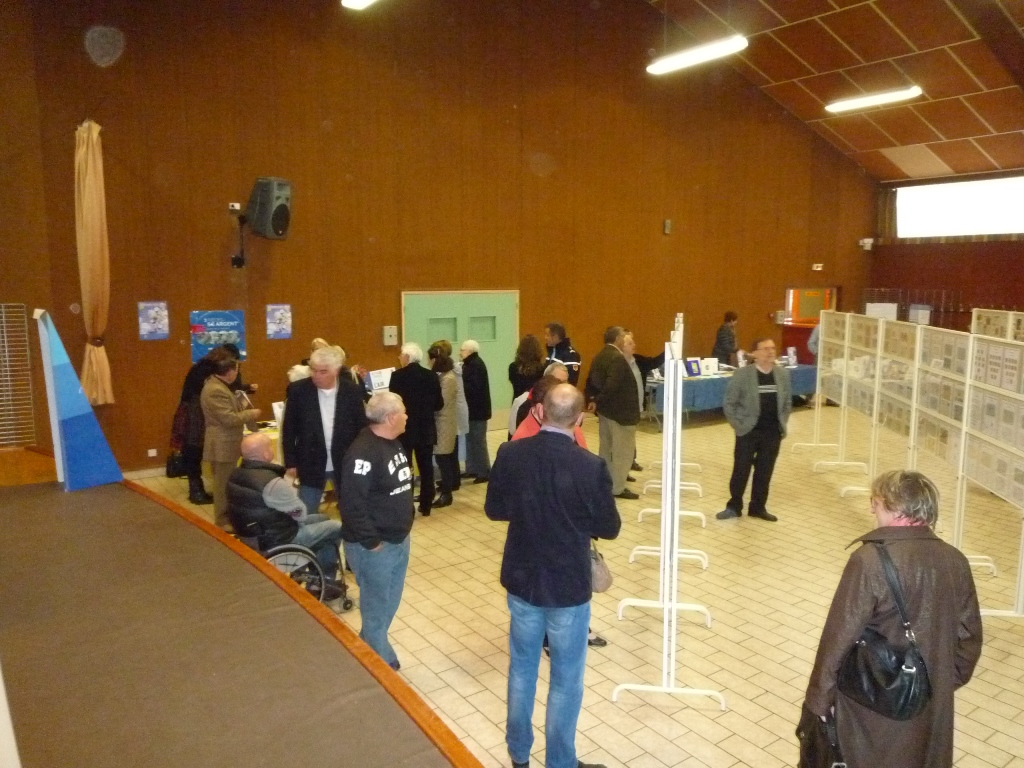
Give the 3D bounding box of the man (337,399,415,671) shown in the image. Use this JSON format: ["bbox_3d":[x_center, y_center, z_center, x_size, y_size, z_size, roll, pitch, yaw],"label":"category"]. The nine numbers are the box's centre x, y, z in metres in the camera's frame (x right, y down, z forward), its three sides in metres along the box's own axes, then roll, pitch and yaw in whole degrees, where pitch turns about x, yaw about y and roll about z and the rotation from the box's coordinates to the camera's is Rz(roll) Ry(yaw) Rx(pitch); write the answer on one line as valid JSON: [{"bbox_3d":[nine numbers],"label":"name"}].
[{"bbox_3d":[-0.774,0.829,4.298,0.360,1.645,0.500,2,8,12],"label":"man"}]

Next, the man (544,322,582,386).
[{"bbox_3d":[0.548,0.196,8.437,0.360,1.780,0.520,-6,9,-35],"label":"man"}]

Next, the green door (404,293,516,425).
[{"bbox_3d":[-0.695,-0.294,10.876,1.970,2.100,0.080,-5,9,-35],"label":"green door"}]

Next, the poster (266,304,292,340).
[{"bbox_3d":[-2.907,-0.779,9.250,0.300,0.420,0.010,-5,9,-35],"label":"poster"}]

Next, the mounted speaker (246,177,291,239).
[{"bbox_3d":[-2.833,-2.040,8.621,0.350,0.670,0.410,10,10,14],"label":"mounted speaker"}]

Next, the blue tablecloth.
[{"bbox_3d":[3.752,0.041,12.574,4.400,0.530,0.760,-5,9,-35],"label":"blue tablecloth"}]

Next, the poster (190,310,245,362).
[{"bbox_3d":[-3.505,-0.567,8.856,0.612,0.610,0.010,-5,9,-35],"label":"poster"}]

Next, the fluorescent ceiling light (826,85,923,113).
[{"bbox_3d":[5.908,-4.636,12.052,0.180,0.120,1.550,-5,9,-35],"label":"fluorescent ceiling light"}]

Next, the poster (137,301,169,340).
[{"bbox_3d":[-4.081,-0.721,8.431,0.300,0.420,0.010,-5,9,-35],"label":"poster"}]

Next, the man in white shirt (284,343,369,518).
[{"bbox_3d":[-1.322,0.621,5.369,0.600,1.770,0.360,-2,8,-11],"label":"man in white shirt"}]

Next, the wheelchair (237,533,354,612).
[{"bbox_3d":[-1.532,1.141,4.887,0.950,0.870,0.630,-7,10,-42],"label":"wheelchair"}]

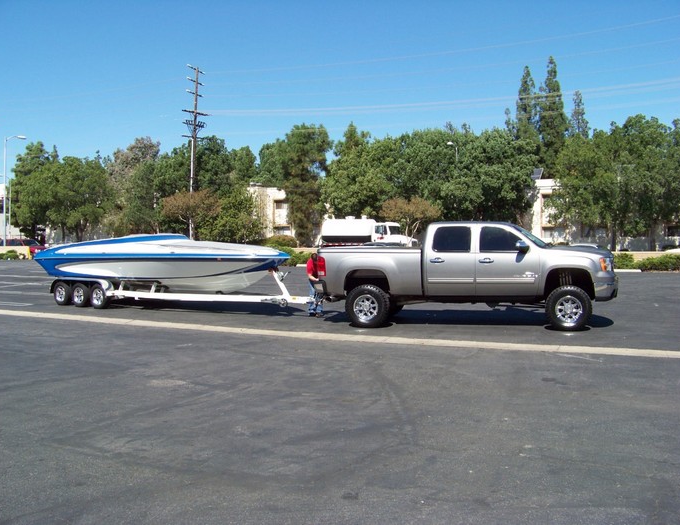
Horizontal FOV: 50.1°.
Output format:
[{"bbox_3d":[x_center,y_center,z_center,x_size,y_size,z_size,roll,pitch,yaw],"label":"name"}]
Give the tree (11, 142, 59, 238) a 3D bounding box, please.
[{"bbox_3d":[-36.330,-7.557,86.857,6.300,13.560,6.200,0,1,0],"label":"tree"}]

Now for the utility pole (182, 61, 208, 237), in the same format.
[{"bbox_3d":[-14.301,-10.115,71.799,0.500,18.930,3.400,1,1,33],"label":"utility pole"}]

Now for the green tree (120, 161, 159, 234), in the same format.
[{"bbox_3d":[-21.619,-5.935,78.890,4.900,10.260,4.800,0,1,0],"label":"green tree"}]

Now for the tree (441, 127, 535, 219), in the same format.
[{"bbox_3d":[11.423,-5.168,56.000,7.385,10.278,7.385,1,2,12],"label":"tree"}]

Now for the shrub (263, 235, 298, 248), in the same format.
[{"bbox_3d":[-5.638,-1.821,68.977,3.400,1.670,2.600,0,1,0],"label":"shrub"}]

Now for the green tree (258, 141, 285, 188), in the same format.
[{"bbox_3d":[-8.078,-7.682,85.854,4.800,13.460,4.800,0,1,0],"label":"green tree"}]

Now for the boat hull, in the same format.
[{"bbox_3d":[-4.600,0.000,19.250,8.700,1.500,2.500,2,2,37],"label":"boat hull"}]

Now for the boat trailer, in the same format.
[{"bbox_3d":[-4.050,0.642,18.468,8.700,1.140,2.400,1,2,38],"label":"boat trailer"}]

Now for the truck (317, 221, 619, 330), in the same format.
[{"bbox_3d":[2.580,0.250,15.170,6.100,2.100,2.150,1,2,15],"label":"truck"}]

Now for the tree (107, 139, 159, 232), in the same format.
[{"bbox_3d":[-20.807,-6.600,73.000,5.615,12.068,5.615,0,2,-16],"label":"tree"}]

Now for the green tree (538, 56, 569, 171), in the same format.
[{"bbox_3d":[22.223,-11.220,75.776,3.800,20.570,3.800,0,1,0],"label":"green tree"}]

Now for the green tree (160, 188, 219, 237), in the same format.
[{"bbox_3d":[-10.543,-2.528,51.000,4.063,5.313,4.063,0,2,-12],"label":"green tree"}]

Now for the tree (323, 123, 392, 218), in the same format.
[{"bbox_3d":[1.442,-5.847,60.000,5.769,11.383,5.769,0,2,1],"label":"tree"}]

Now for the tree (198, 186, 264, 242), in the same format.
[{"bbox_3d":[-10.422,-4.054,69.929,6.200,6.890,6.000,0,1,0],"label":"tree"}]

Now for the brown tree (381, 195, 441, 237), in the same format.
[{"bbox_3d":[4.552,-2.003,47.000,3.874,4.516,3.874,0,2,6],"label":"brown tree"}]

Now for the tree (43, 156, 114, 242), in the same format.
[{"bbox_3d":[-23.707,-4.978,66.000,6.527,9.265,6.527,0,2,-20],"label":"tree"}]

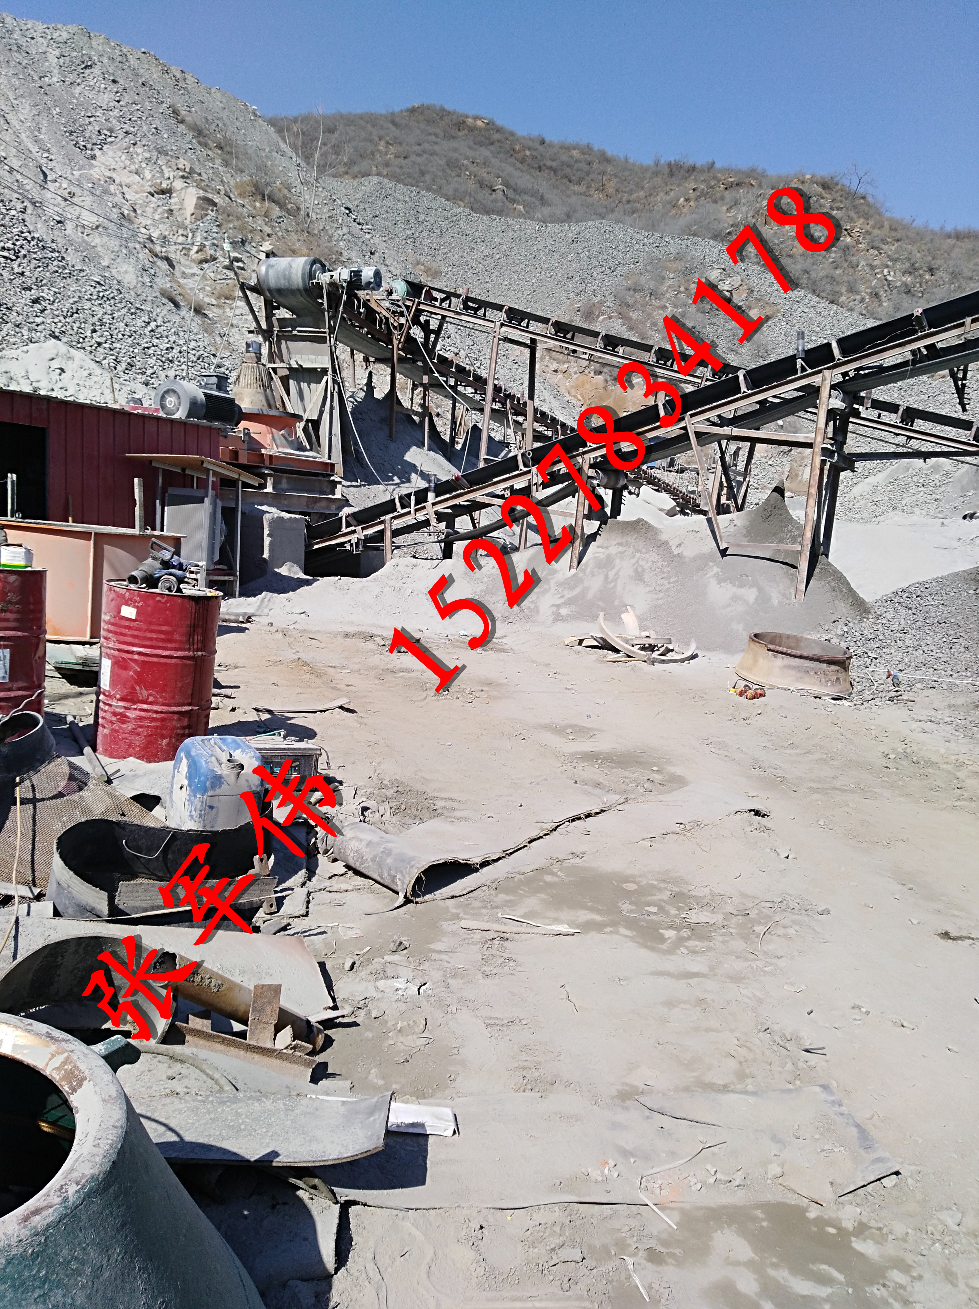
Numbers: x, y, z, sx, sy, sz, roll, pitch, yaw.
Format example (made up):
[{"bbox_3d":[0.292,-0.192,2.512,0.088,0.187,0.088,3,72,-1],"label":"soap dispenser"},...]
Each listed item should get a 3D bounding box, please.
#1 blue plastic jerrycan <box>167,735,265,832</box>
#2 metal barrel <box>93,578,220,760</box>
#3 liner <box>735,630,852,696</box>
[{"bbox_3d":[-1.057,0.519,3.780,0.290,0.390,0.280,0,8,-33],"label":"blue plastic jerrycan"},{"bbox_3d":[-1.744,0.077,5.169,0.588,0.880,0.588,8,10,0],"label":"metal barrel"},{"bbox_3d":[2.735,0.070,8.762,1.028,0.327,1.028,8,14,0],"label":"liner"}]

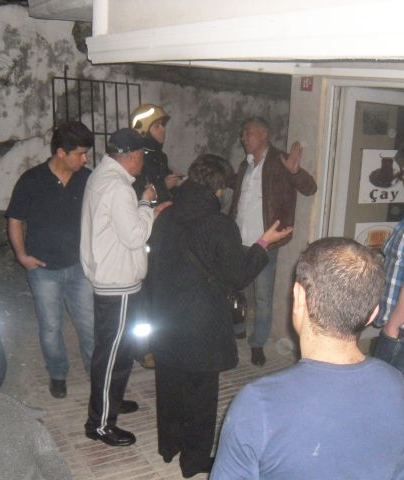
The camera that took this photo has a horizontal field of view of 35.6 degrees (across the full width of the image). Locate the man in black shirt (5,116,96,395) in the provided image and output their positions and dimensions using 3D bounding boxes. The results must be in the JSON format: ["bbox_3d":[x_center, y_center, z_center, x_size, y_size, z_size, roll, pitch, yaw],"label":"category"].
[{"bbox_3d":[-0.885,0.143,3.898,0.550,1.720,0.360,-3,16,-19],"label":"man in black shirt"}]

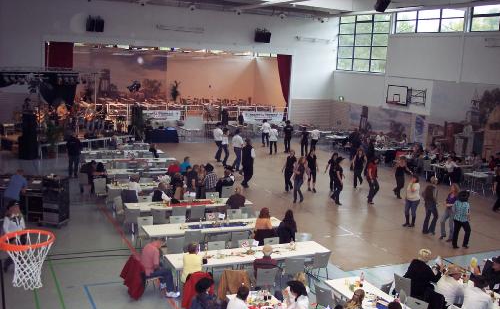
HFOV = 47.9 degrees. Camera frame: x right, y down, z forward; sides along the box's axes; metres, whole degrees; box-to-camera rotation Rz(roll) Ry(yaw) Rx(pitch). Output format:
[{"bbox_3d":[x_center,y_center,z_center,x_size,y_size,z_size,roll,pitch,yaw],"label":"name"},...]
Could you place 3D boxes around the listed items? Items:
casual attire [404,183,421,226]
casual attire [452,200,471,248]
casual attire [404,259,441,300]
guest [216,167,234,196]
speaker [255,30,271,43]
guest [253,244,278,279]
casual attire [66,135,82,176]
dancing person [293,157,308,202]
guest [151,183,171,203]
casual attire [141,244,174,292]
[{"bbox_3d":[5.220,1.583,17.964,0.500,1.400,0.420,9,11,32],"label":"casual attire"},{"bbox_3d":[5.974,1.881,15.806,0.520,1.450,0.420,8,11,30],"label":"casual attire"},{"bbox_3d":[3.458,2.485,11.291,0.620,0.800,0.550,-2,11,-26],"label":"casual attire"},{"bbox_3d":[-0.822,1.106,18.523,0.700,1.300,0.500,-1,10,-25],"label":"guest"},{"bbox_3d":[0.805,-7.290,34.888,1.000,0.850,0.600,-1,10,-25],"label":"speaker"},{"bbox_3d":[0.203,2.394,11.492,0.520,1.260,0.750,-1,10,-25],"label":"guest"},{"bbox_3d":[-6.976,0.009,22.267,0.580,1.800,0.400,2,10,-6],"label":"casual attire"},{"bbox_3d":[1.795,0.868,19.854,0.550,1.630,0.420,1,9,-11],"label":"dancing person"},{"bbox_3d":[-2.648,1.391,16.776,0.520,1.220,0.720,8,10,28],"label":"guest"},{"bbox_3d":[-1.790,2.295,11.384,0.780,1.120,0.500,-1,10,-25],"label":"casual attire"}]

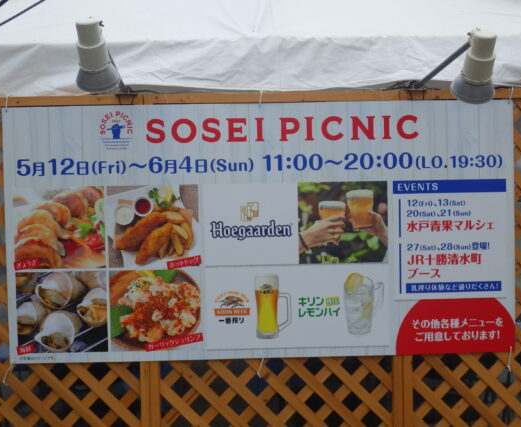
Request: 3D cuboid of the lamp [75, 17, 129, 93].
[{"bbox_3d":[-0.476,-0.454,1.980,0.140,0.205,0.150,-1,45,3],"label":"lamp"}]

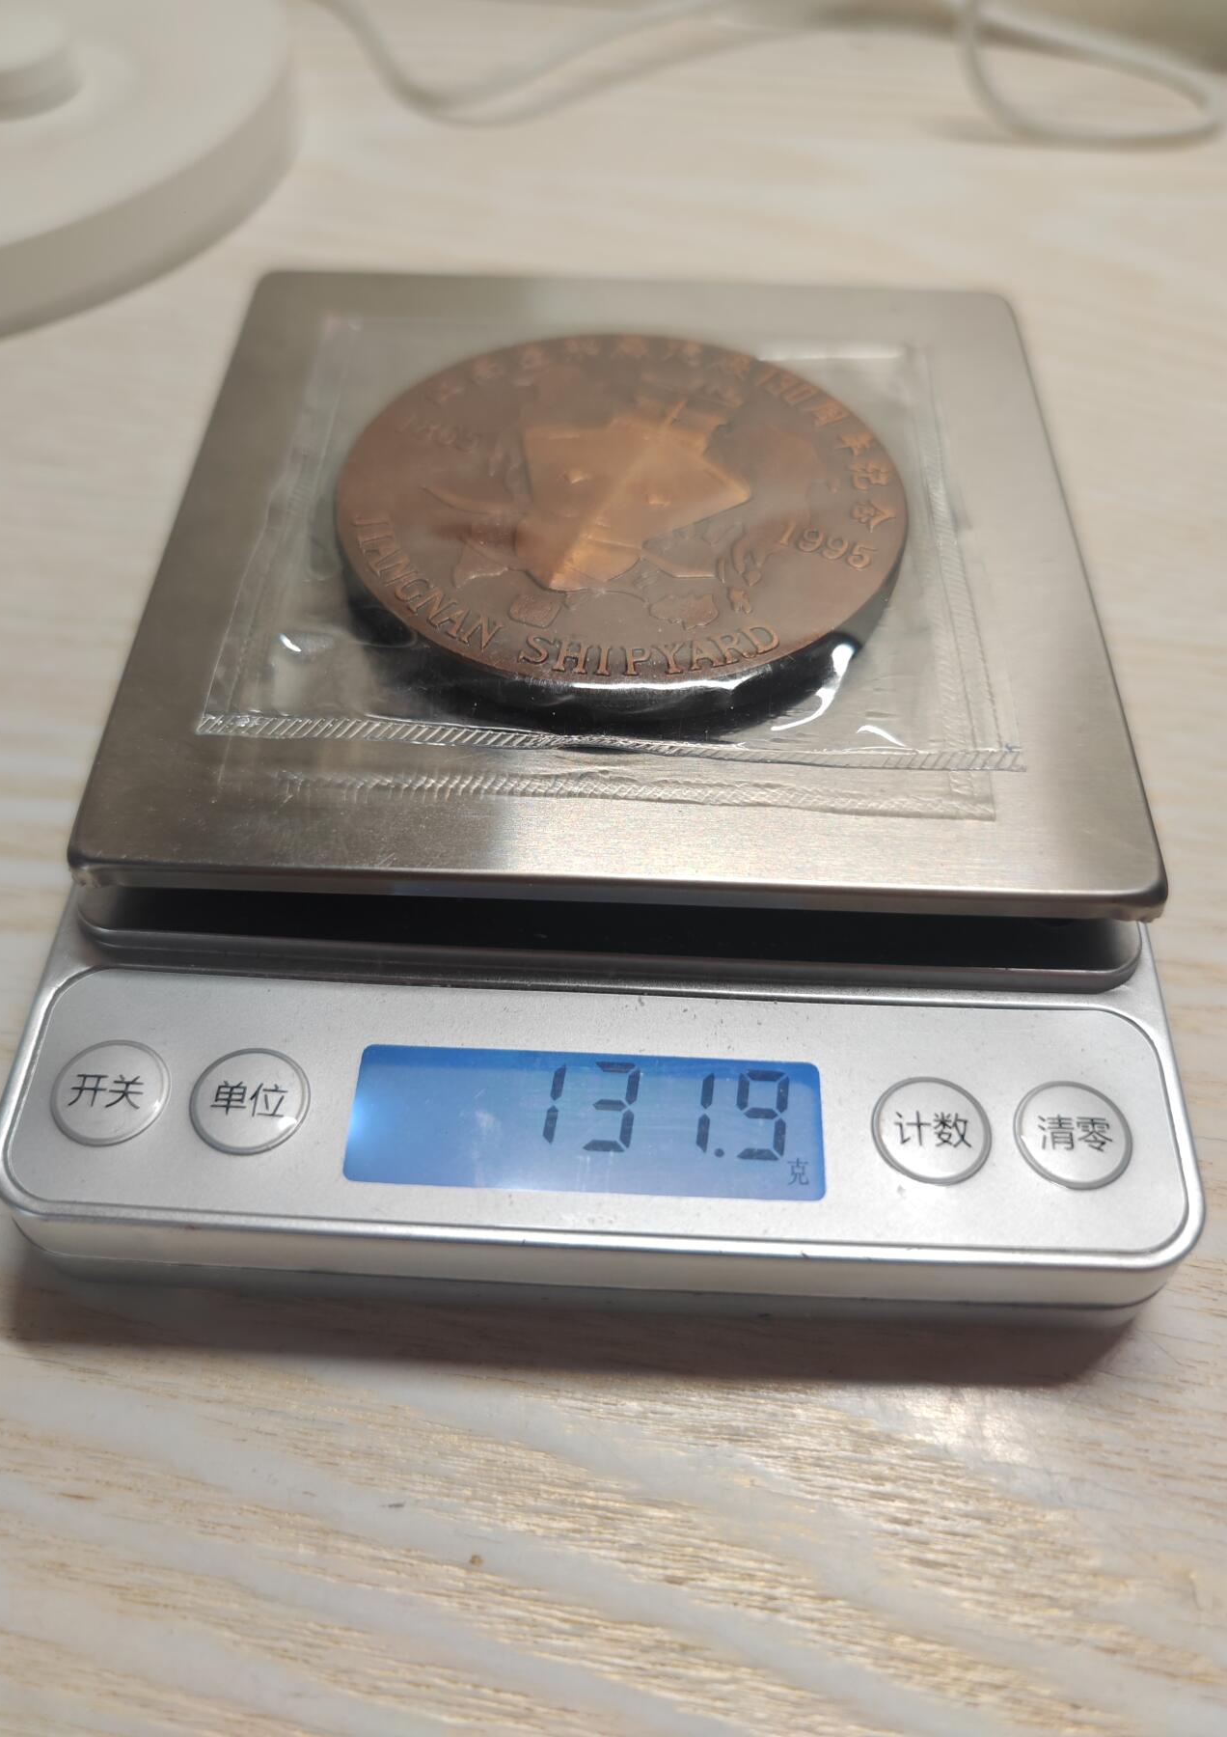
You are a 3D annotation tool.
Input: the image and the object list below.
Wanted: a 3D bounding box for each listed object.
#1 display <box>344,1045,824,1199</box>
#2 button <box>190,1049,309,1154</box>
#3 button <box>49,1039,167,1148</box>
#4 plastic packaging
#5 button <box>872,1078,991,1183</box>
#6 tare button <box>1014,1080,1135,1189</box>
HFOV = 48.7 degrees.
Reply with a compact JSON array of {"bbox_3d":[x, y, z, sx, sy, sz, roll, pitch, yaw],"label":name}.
[{"bbox_3d":[-0.002,0.022,0.117,0.040,0.001,0.013,2,52,1],"label":"display"},{"bbox_3d":[-0.031,0.020,0.117,0.010,0.001,0.010,2,52,1],"label":"button"},{"bbox_3d":[-0.043,0.019,0.117,0.010,0.001,0.010,2,52,1],"label":"button"},{"bbox_3d":[0.001,-0.039,0.147,0.077,0.006,0.077,2,52,1],"label":"plastic packaging"},{"bbox_3d":[0.027,0.023,0.116,0.010,0.001,0.010,2,52,1],"label":"button"},{"bbox_3d":[0.040,0.023,0.116,0.010,0.001,0.010,2,52,1],"label":"tare button"}]

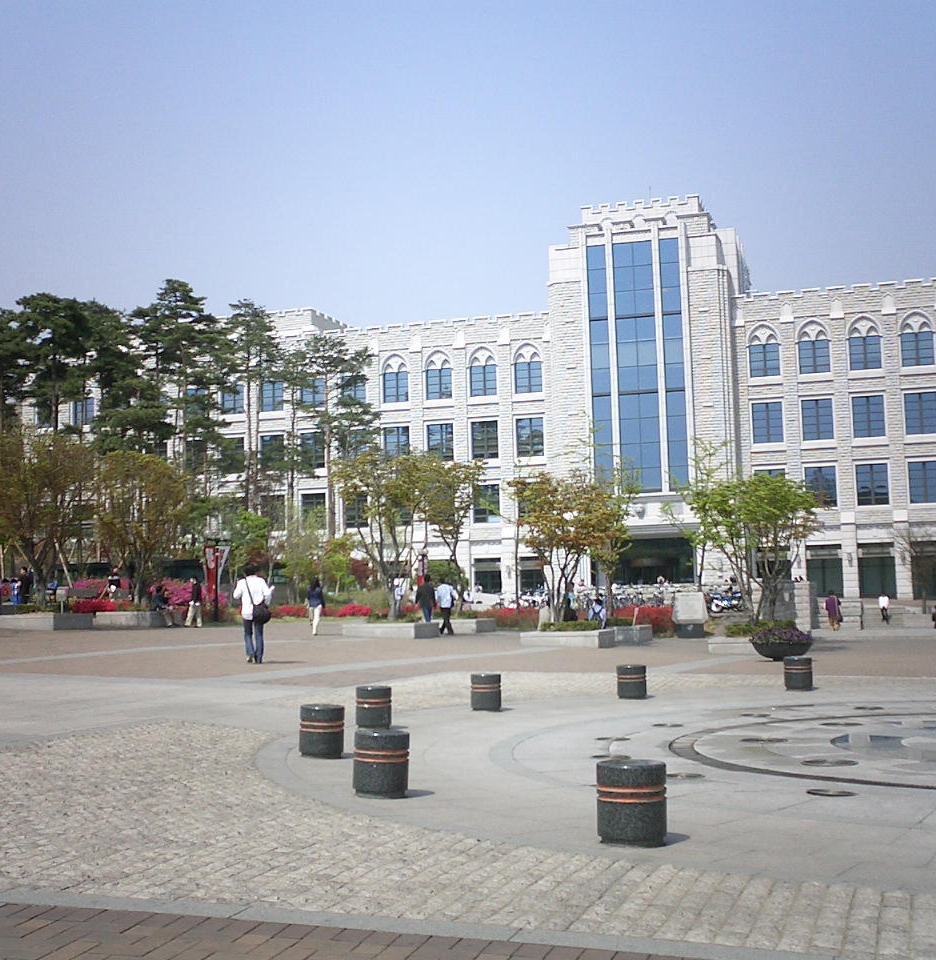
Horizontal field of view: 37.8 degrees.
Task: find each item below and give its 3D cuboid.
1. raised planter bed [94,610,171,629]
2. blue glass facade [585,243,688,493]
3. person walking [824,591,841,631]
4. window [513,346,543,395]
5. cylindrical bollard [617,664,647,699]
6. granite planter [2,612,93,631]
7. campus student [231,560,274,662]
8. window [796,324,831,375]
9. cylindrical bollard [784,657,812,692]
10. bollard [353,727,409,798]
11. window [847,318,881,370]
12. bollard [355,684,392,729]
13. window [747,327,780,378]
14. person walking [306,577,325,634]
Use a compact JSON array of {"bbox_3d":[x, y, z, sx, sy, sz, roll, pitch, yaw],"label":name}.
[{"bbox_3d":[-11.242,4.771,46.693,2.050,0.470,2.050,-3,-6,17],"label":"raised planter bed"},{"bbox_3d":[9.730,-6.598,78.515,5.664,14.467,0.400,-3,-5,16],"label":"blue glass facade"},{"bbox_3d":[14.677,5.261,54.931,0.560,1.620,0.450,-2,-5,6],"label":"person walking"},{"bbox_3d":[3.663,-6.752,83.733,1.884,3.028,0.300,-3,-5,16],"label":"window"},{"bbox_3d":[1.860,2.285,15.550,0.320,0.370,0.320,-1,-5,0],"label":"cylindrical bollard"},{"bbox_3d":[-13.389,4.516,43.274,2.020,0.480,2.020,-3,-6,17],"label":"granite planter"},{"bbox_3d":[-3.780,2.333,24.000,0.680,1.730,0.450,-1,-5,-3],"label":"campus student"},{"bbox_3d":[21.406,-8.085,84.770,2.010,3.030,0.300,-3,-6,17],"label":"window"},{"bbox_3d":[3.930,2.310,16.250,0.320,0.370,0.320,-1,-5,0],"label":"cylindrical bollard"},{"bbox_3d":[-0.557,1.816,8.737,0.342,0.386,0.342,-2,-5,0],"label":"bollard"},{"bbox_3d":[24.117,-8.303,83.221,1.970,3.150,0.300,-3,-5,16],"label":"window"},{"bbox_3d":[-0.957,2.302,13.849,0.345,0.406,0.345,-2,-5,0],"label":"bollard"},{"bbox_3d":[17.252,-7.405,79.777,1.907,2.972,0.300,-3,-5,16],"label":"window"},{"bbox_3d":[-4.258,3.532,38.200,0.500,1.640,0.420,-2,-5,5],"label":"person walking"}]

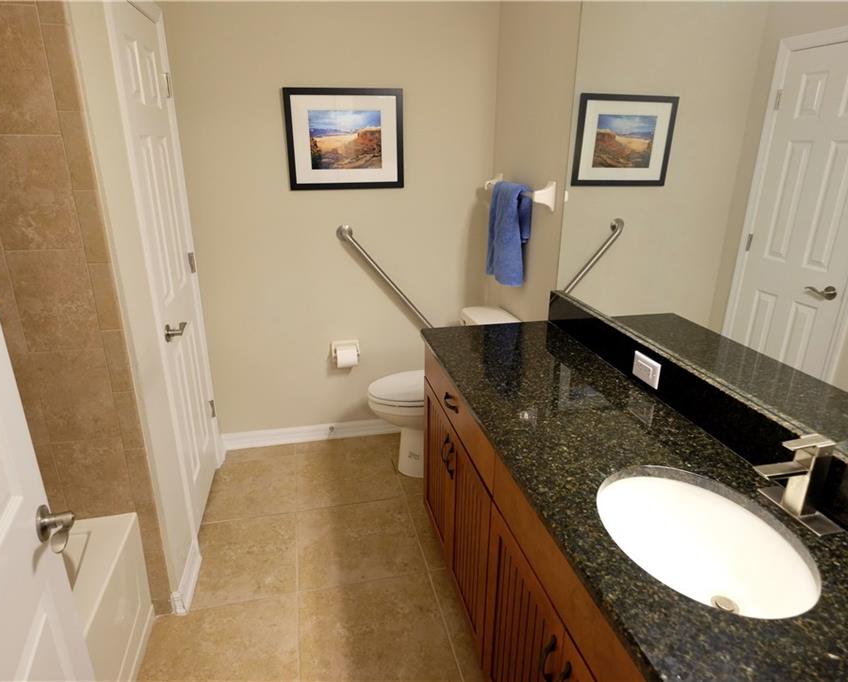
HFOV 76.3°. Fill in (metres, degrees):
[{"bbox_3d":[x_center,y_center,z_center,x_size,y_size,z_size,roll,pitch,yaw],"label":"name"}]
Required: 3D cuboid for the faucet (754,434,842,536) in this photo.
[{"bbox_3d":[0.693,0.259,1.028,0.150,0.163,0.148,-4,20,-12],"label":"faucet"}]

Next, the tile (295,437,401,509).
[{"bbox_3d":[-0.395,0.677,2.773,0.504,0.010,0.534,-4,20,-12],"label":"tile"}]

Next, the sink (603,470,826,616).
[{"bbox_3d":[0.507,0.429,1.041,0.338,0.160,0.436,-4,20,-12],"label":"sink"}]

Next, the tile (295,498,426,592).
[{"bbox_3d":[-0.284,0.847,2.305,0.504,0.010,0.488,-4,20,-12],"label":"tile"}]

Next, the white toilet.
[{"bbox_3d":[0.077,0.282,2.680,0.709,0.795,0.449,-4,20,-12],"label":"white toilet"}]

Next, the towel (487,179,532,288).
[{"bbox_3d":[0.375,-0.476,2.423,0.082,0.417,0.395,-4,20,-12],"label":"towel"}]

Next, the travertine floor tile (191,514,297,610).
[{"bbox_3d":[-0.732,0.882,2.210,0.415,0.010,0.488,-4,20,-12],"label":"travertine floor tile"}]

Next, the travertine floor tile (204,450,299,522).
[{"bbox_3d":[-0.845,0.712,2.675,0.419,0.010,0.526,-4,20,-12],"label":"travertine floor tile"}]

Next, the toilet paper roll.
[{"bbox_3d":[-0.401,0.087,2.864,0.109,0.104,0.104,-4,20,-12],"label":"toilet paper roll"}]

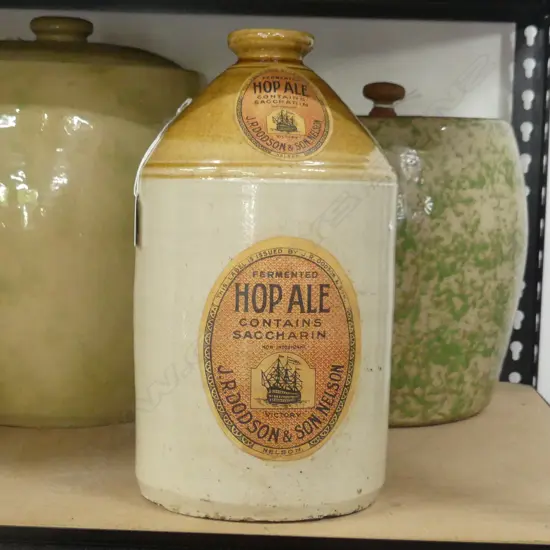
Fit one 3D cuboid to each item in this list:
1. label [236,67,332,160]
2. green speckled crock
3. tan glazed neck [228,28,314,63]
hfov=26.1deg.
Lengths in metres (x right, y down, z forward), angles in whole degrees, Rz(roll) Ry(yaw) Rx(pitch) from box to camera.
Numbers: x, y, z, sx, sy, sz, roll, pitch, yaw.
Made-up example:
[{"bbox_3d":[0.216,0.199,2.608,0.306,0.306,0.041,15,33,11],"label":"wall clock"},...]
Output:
[{"bbox_3d":[0.008,-0.122,0.890,0.074,0.097,0.013,1,-35,-8],"label":"label"},{"bbox_3d":[0.116,-0.014,1.330,0.330,0.317,0.330,1,6,0],"label":"green speckled crock"},{"bbox_3d":[-0.002,-0.181,0.950,0.069,0.025,0.069,2,5,0],"label":"tan glazed neck"}]

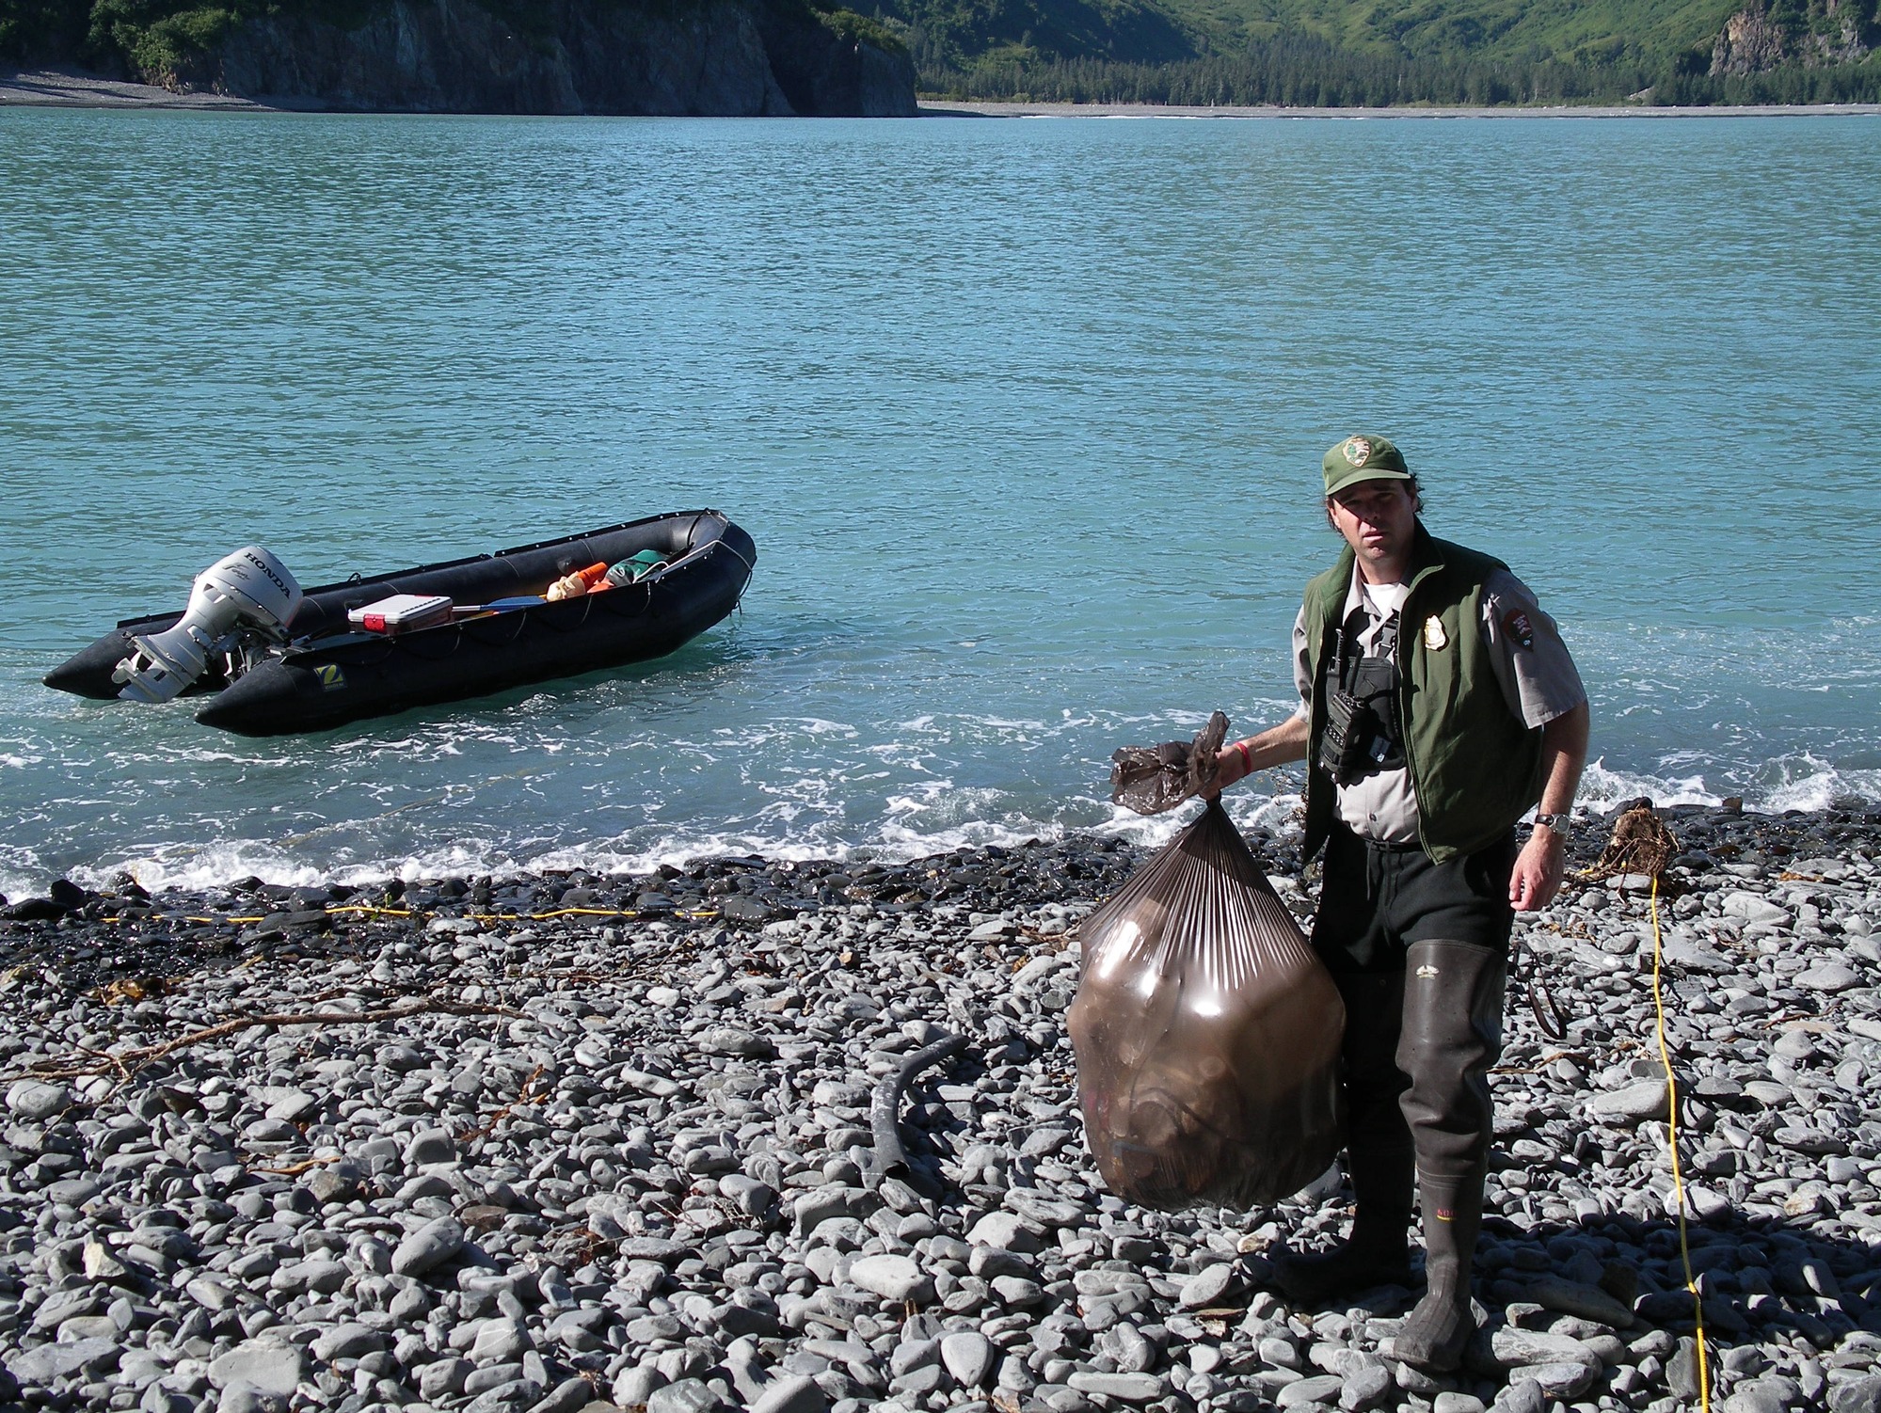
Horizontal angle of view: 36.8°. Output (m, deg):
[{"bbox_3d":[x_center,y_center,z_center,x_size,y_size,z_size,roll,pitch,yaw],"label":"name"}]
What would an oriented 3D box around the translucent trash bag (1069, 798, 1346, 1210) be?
[{"bbox_3d":[0.521,0.581,5.523,0.500,0.830,0.470,0,12,0],"label":"translucent trash bag"}]

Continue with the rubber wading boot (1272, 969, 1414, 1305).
[{"bbox_3d":[0.860,0.877,5.882,0.320,0.760,0.200,-1,12,-5],"label":"rubber wading boot"}]

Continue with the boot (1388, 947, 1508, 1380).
[{"bbox_3d":[1.020,0.871,5.625,0.210,0.800,0.340,5,13,21],"label":"boot"}]

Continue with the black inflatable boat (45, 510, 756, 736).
[{"bbox_3d":[-2.986,-0.655,17.534,2.000,0.900,4.800,11,18,42],"label":"black inflatable boat"}]

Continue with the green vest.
[{"bbox_3d":[0.935,-0.016,5.518,0.480,0.670,0.330,6,13,25],"label":"green vest"}]

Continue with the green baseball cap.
[{"bbox_3d":[0.807,-0.451,5.343,0.175,0.135,0.270,-2,19,13],"label":"green baseball cap"}]

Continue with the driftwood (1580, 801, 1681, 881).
[{"bbox_3d":[2.898,0.526,11.932,0.400,0.340,0.320,0,12,0],"label":"driftwood"}]

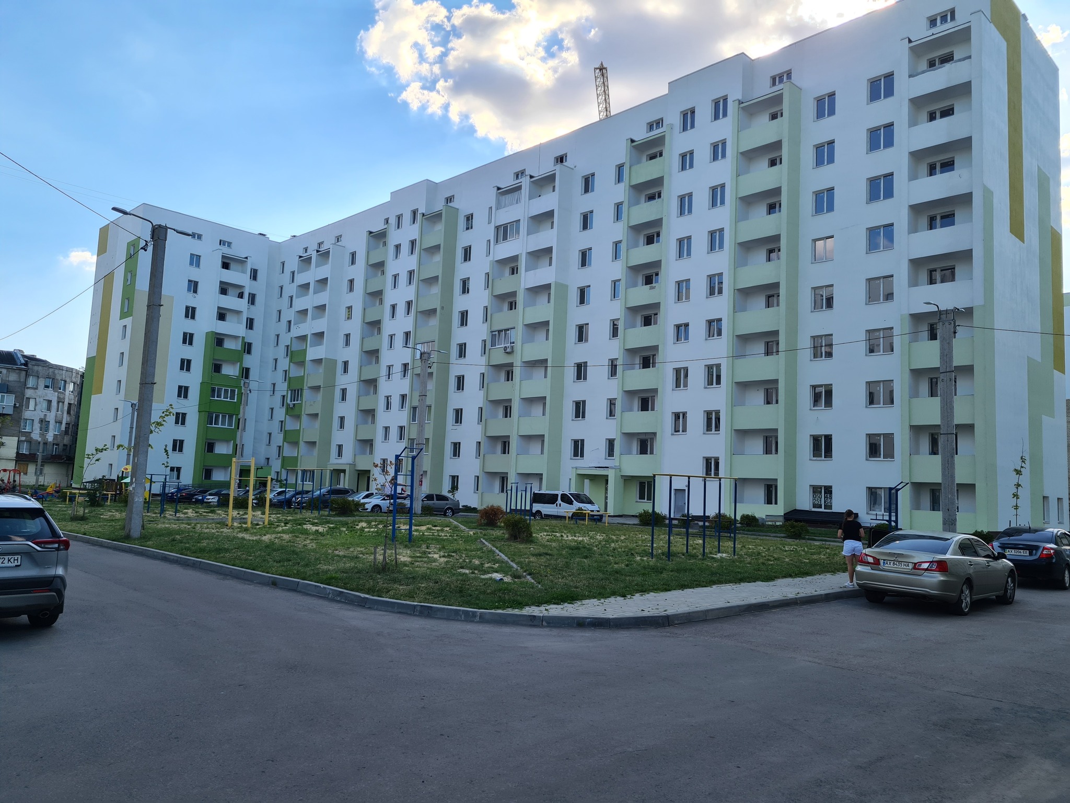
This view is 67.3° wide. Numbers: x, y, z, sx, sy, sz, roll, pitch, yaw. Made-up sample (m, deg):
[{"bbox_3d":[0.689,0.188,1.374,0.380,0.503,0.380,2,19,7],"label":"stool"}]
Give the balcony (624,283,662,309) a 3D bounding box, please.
[{"bbox_3d":[7.756,-7.006,54.346,1.374,1.307,2.939,8,-7,-43],"label":"balcony"}]

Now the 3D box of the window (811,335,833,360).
[{"bbox_3d":[17.062,-3.183,47.691,0.150,1.431,1.363,8,-8,-44],"label":"window"}]

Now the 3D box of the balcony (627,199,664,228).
[{"bbox_3d":[8.045,-12.816,55.368,1.300,1.362,2.994,8,-8,-43],"label":"balcony"}]

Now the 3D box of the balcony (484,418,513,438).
[{"bbox_3d":[-2.491,2.102,64.519,1.200,1.382,3.009,8,-8,-43],"label":"balcony"}]

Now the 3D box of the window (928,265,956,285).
[{"bbox_3d":[21.077,-6.230,41.594,0.183,1.425,1.364,8,-7,-43],"label":"window"}]

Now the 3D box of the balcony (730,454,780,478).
[{"bbox_3d":[13.271,3.878,47.323,1.200,1.382,2.964,8,-8,-43],"label":"balcony"}]

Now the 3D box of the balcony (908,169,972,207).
[{"bbox_3d":[21.034,-10.848,41.278,1.300,1.362,3.063,8,-8,-43],"label":"balcony"}]

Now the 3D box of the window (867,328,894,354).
[{"bbox_3d":[18.716,-3.222,43.489,0.183,1.391,1.498,8,-7,-43],"label":"window"}]

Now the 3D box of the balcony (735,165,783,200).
[{"bbox_3d":[14.019,-13.149,48.890,1.374,1.342,2.958,8,-7,-43],"label":"balcony"}]

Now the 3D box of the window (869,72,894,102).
[{"bbox_3d":[19.318,-17.396,44.834,0.183,1.391,1.498,8,-7,-43],"label":"window"}]

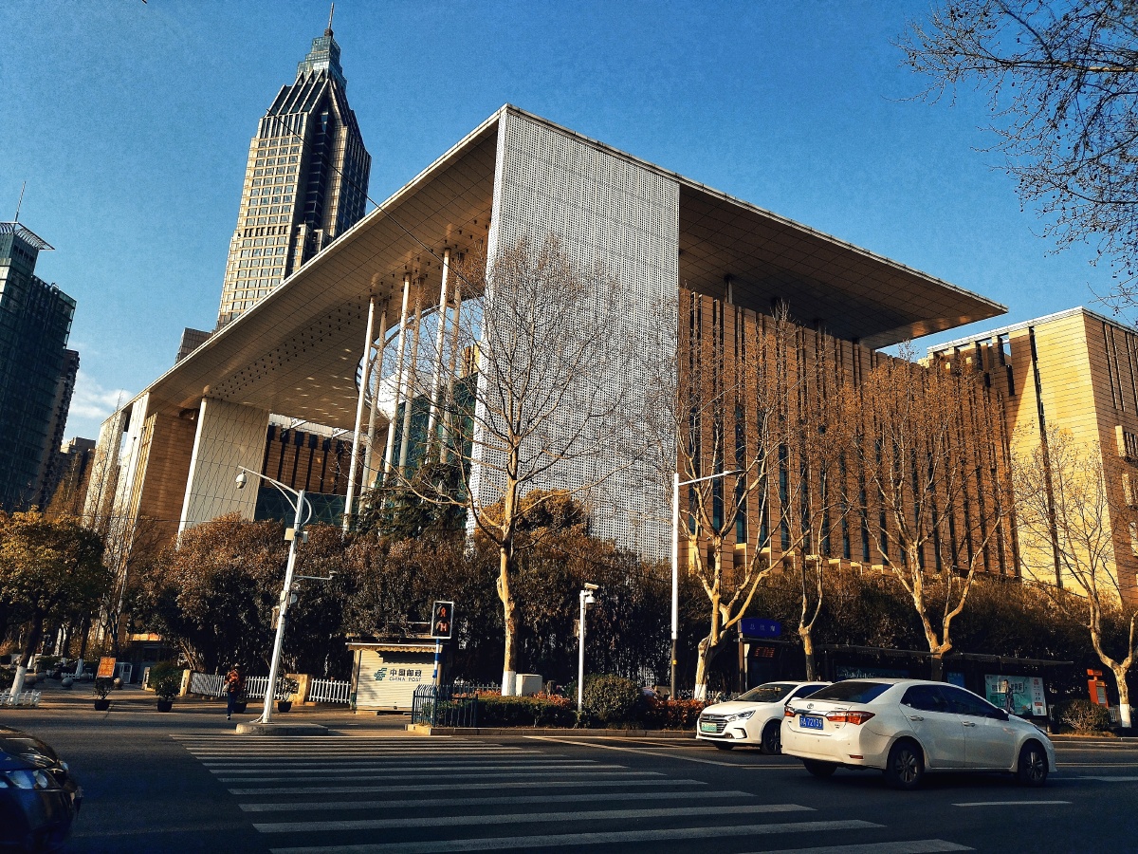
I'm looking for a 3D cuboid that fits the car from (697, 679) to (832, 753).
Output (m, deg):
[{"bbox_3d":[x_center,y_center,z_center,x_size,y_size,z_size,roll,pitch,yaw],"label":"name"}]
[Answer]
[{"bbox_3d":[4.958,6.233,19.106,4.710,1.490,1.780,11,-18,-26],"label":"car"}]

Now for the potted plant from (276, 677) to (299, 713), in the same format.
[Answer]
[{"bbox_3d":[-9.446,9.019,29.963,0.740,1.126,0.740,8,-17,-15],"label":"potted plant"}]

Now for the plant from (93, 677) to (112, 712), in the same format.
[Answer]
[{"bbox_3d":[-15.314,8.782,29.200,0.580,1.020,0.580,2,-17,0],"label":"plant"}]

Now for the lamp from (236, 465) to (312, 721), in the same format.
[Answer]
[{"bbox_3d":[-7.315,3.775,20.844,1.750,6.010,0.450,6,-17,-11],"label":"lamp"}]

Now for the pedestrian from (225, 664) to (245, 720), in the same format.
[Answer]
[{"bbox_3d":[-9.928,7.897,26.400,0.550,1.630,0.420,2,-17,0],"label":"pedestrian"}]

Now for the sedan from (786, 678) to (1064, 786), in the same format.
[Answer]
[{"bbox_3d":[5.367,4.609,13.480,4.630,1.475,1.780,11,-19,-27],"label":"sedan"}]

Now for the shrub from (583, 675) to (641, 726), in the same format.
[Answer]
[{"bbox_3d":[1.213,7.733,25.017,1.450,1.434,1.520,3,-17,1],"label":"shrub"}]

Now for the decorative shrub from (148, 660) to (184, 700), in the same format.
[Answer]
[{"bbox_3d":[-18.573,11.717,41.000,1.450,1.700,1.450,2,-17,0],"label":"decorative shrub"}]

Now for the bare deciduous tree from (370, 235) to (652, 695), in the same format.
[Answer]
[{"bbox_3d":[-1.677,0.974,25.524,7.947,14.403,7.947,4,-17,-4],"label":"bare deciduous tree"}]

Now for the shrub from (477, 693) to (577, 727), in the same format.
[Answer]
[{"bbox_3d":[-1.111,7.647,23.900,2.950,0.850,1.100,12,-19,-29],"label":"shrub"}]

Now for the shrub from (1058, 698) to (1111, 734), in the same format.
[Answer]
[{"bbox_3d":[21.640,12.114,37.200,1.750,1.300,1.700,11,-19,-28],"label":"shrub"}]

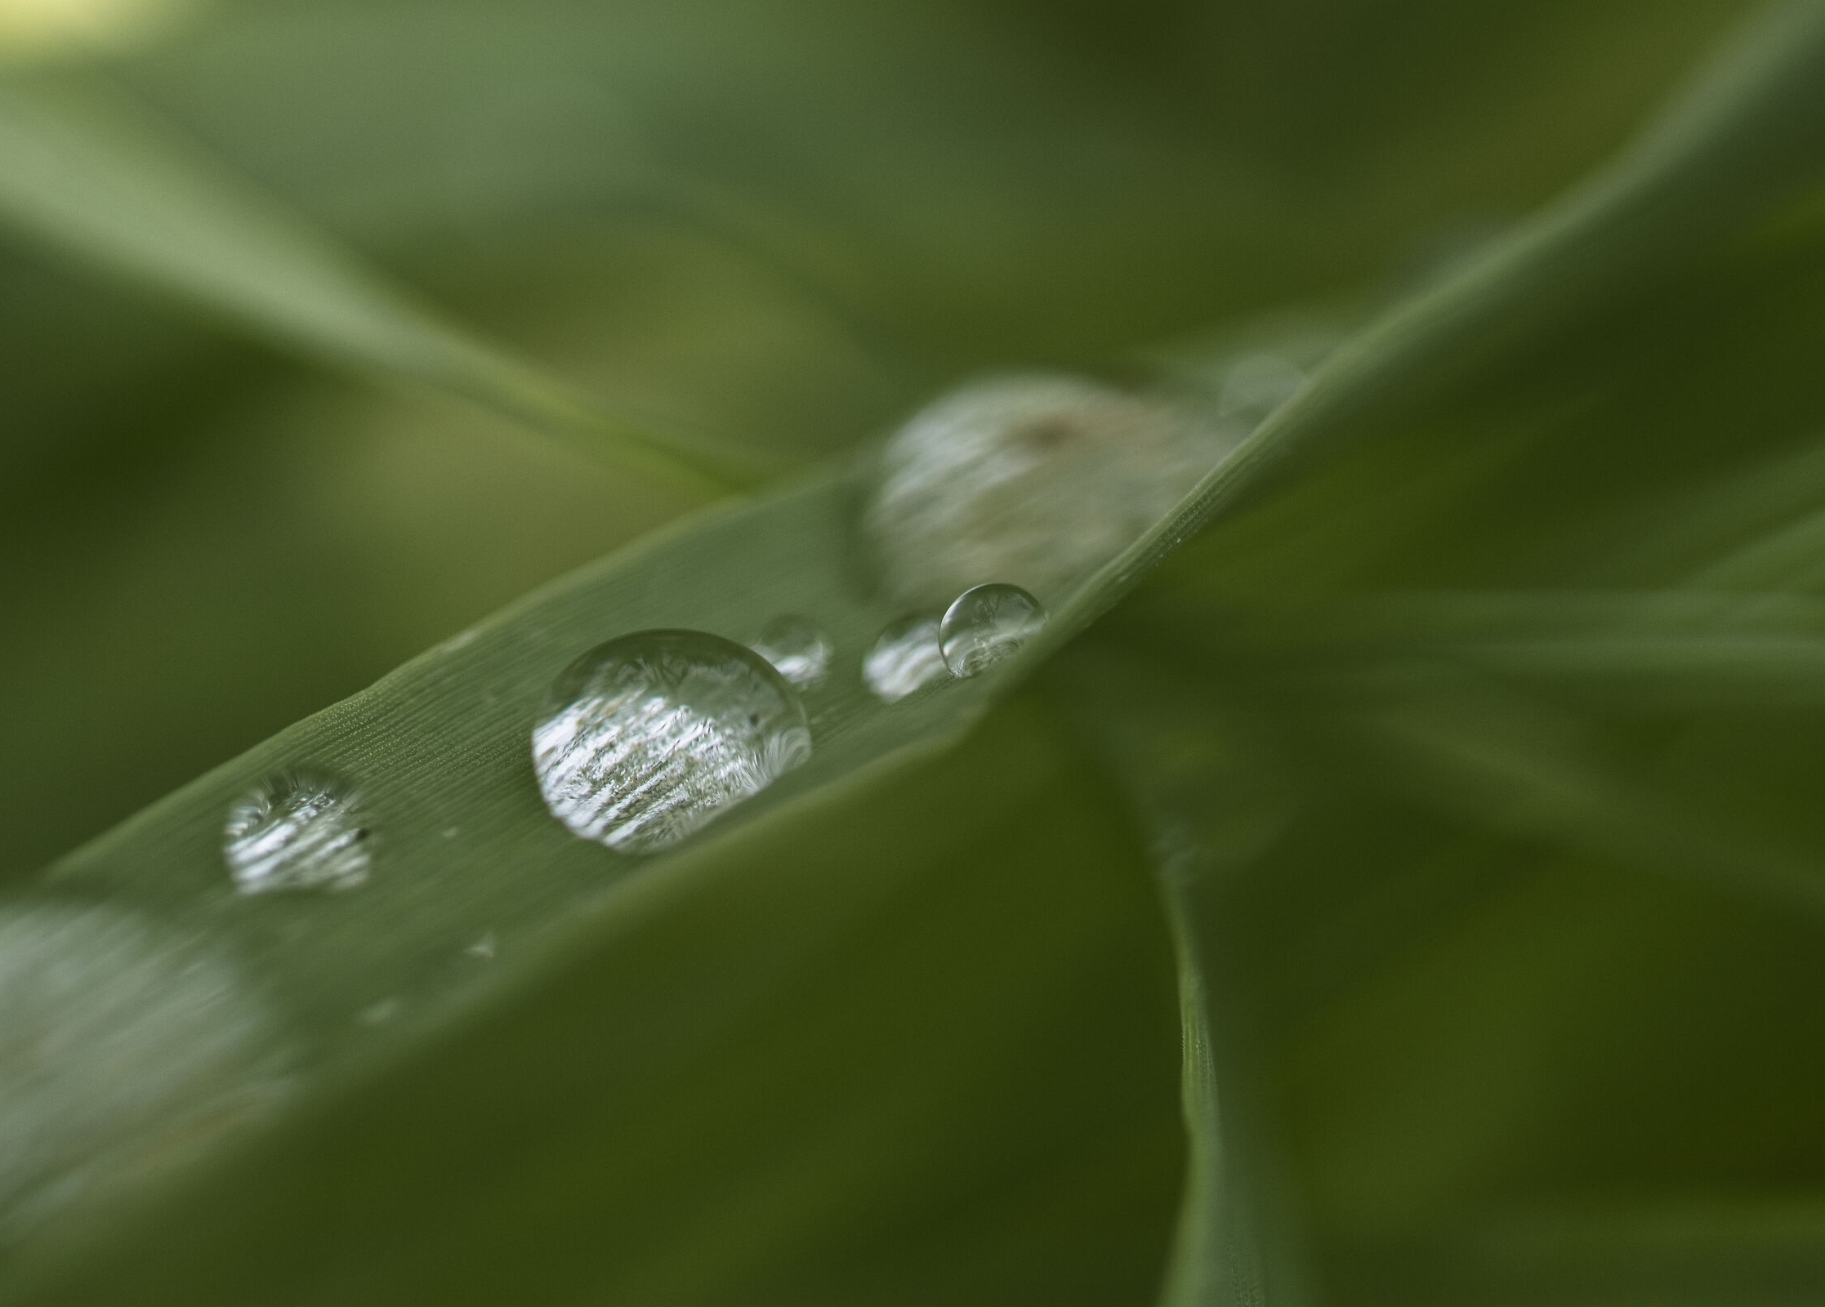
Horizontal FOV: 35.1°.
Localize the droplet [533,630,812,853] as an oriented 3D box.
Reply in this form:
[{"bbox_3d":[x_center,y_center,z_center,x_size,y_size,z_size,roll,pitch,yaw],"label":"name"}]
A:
[{"bbox_3d":[-0.004,0.002,0.052,0.005,0.004,0.005,-10,28,0],"label":"droplet"}]

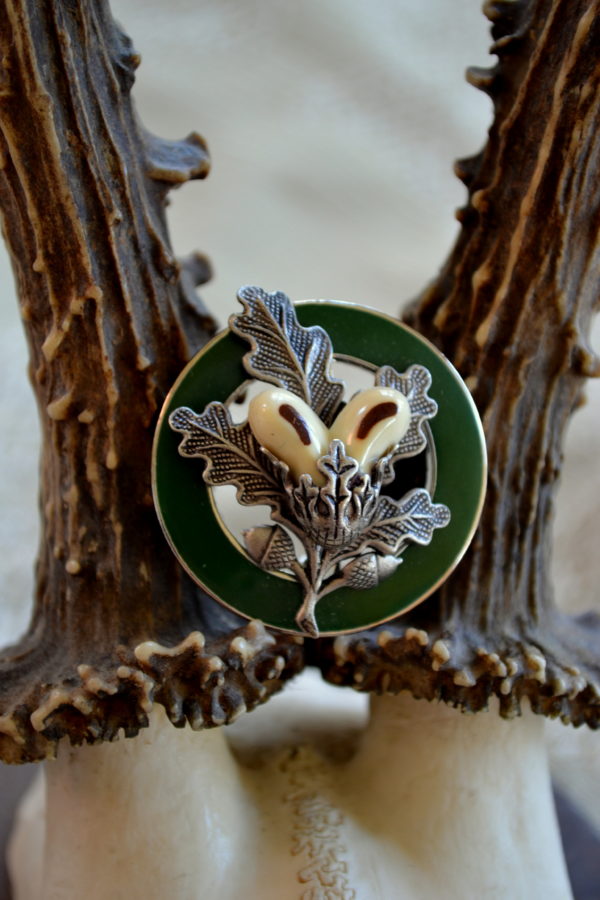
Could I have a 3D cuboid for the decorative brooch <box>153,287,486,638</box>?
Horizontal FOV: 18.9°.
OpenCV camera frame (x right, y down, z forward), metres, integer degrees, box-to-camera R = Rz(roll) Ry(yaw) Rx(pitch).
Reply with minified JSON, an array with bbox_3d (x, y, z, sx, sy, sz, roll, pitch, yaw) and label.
[{"bbox_3d":[0.002,0.001,0.213,0.040,0.042,0.011,0,0,0],"label":"decorative brooch"}]

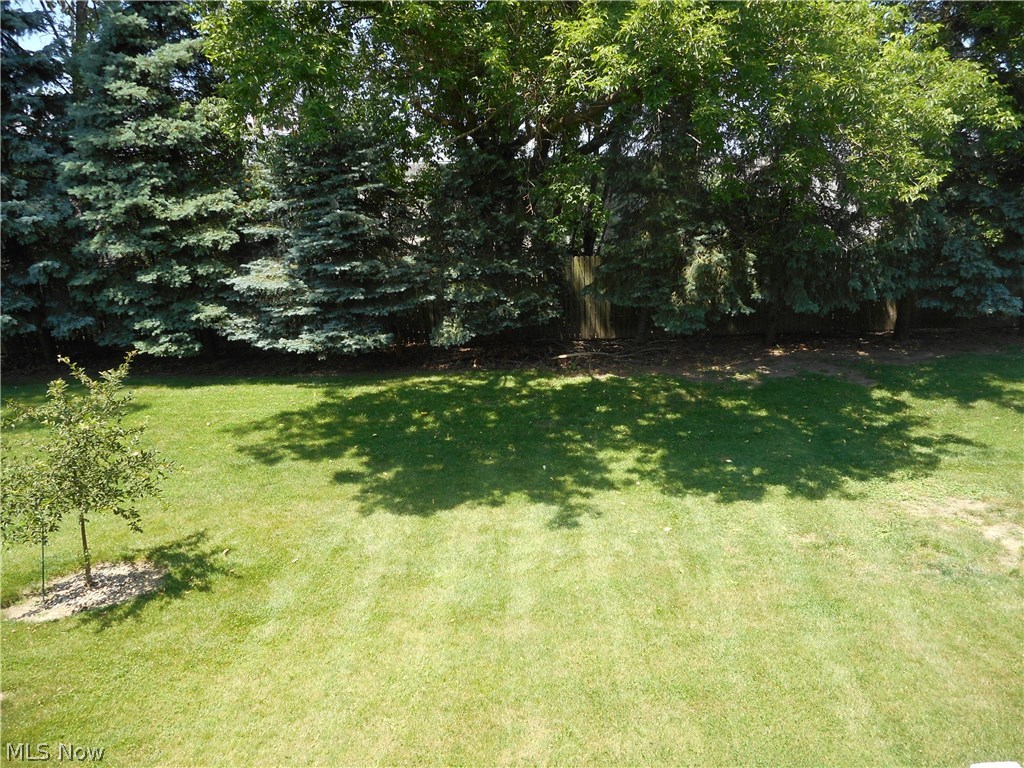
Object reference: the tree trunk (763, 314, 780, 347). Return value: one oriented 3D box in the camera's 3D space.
[{"bbox_3d":[5.711,-1.193,16.182,0.280,0.662,0.280,0,15,0],"label":"tree trunk"}]

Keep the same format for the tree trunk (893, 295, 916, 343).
[{"bbox_3d":[8.846,-1.484,16.592,0.400,1.007,0.400,0,15,0],"label":"tree trunk"}]

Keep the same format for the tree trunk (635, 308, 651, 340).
[{"bbox_3d":[2.954,-1.340,16.674,0.250,0.686,0.250,0,15,0],"label":"tree trunk"}]

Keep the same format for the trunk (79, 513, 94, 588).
[{"bbox_3d":[-3.730,1.450,6.467,0.055,0.691,0.055,0,15,0],"label":"trunk"}]

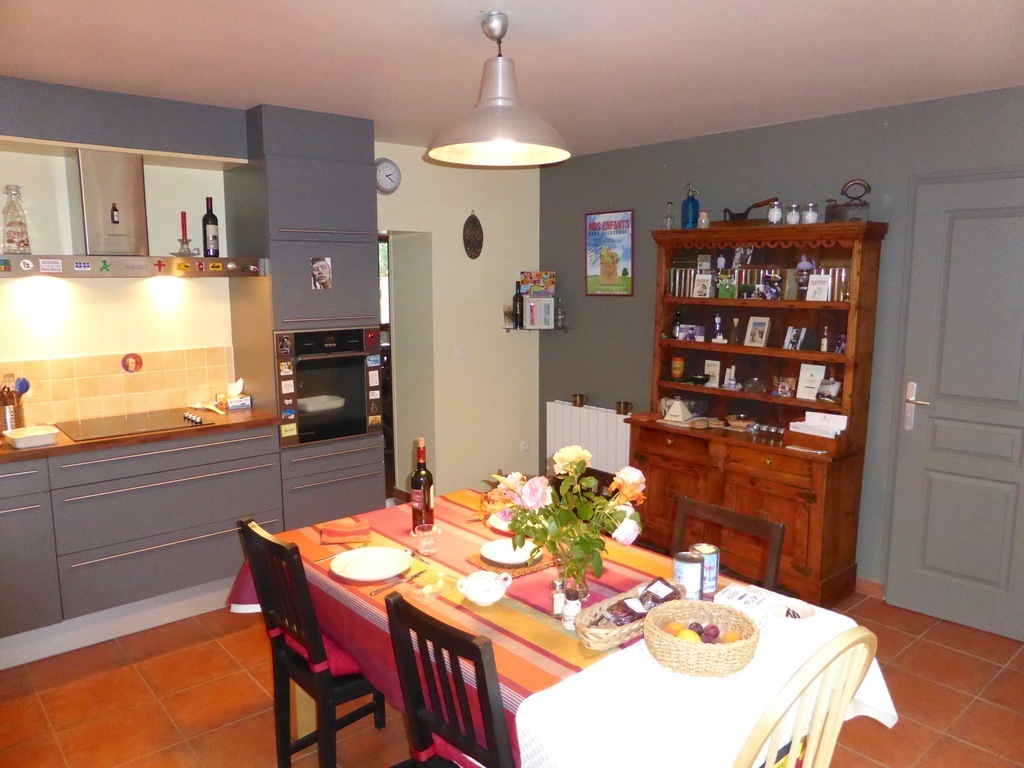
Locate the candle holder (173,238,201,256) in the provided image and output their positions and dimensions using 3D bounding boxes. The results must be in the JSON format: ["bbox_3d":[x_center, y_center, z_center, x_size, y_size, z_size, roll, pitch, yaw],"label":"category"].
[{"bbox_3d":[-1.621,-0.675,3.676,0.135,0.088,0.125,-7,11,-41],"label":"candle holder"}]

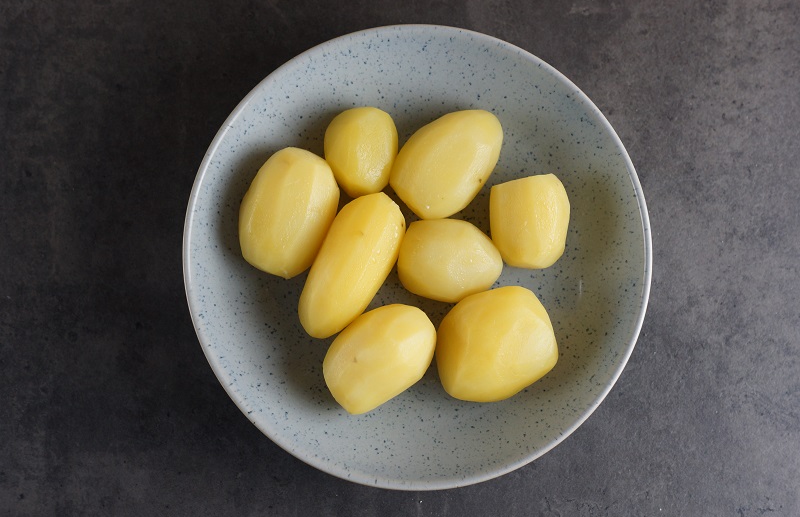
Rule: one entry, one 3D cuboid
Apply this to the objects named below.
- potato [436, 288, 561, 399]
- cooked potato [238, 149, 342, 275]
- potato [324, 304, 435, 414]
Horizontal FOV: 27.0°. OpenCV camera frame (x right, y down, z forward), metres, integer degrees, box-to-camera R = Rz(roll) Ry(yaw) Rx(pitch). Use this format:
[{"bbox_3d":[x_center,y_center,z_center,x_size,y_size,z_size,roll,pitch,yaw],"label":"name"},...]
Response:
[{"bbox_3d":[0.051,0.047,0.911,0.066,0.049,0.058,-24,89,0],"label":"potato"},{"bbox_3d":[-0.061,-0.026,0.911,0.050,0.044,0.069,27,89,1],"label":"cooked potato"},{"bbox_3d":[-0.011,0.052,0.915,0.066,0.040,0.046,-35,89,-1],"label":"potato"}]

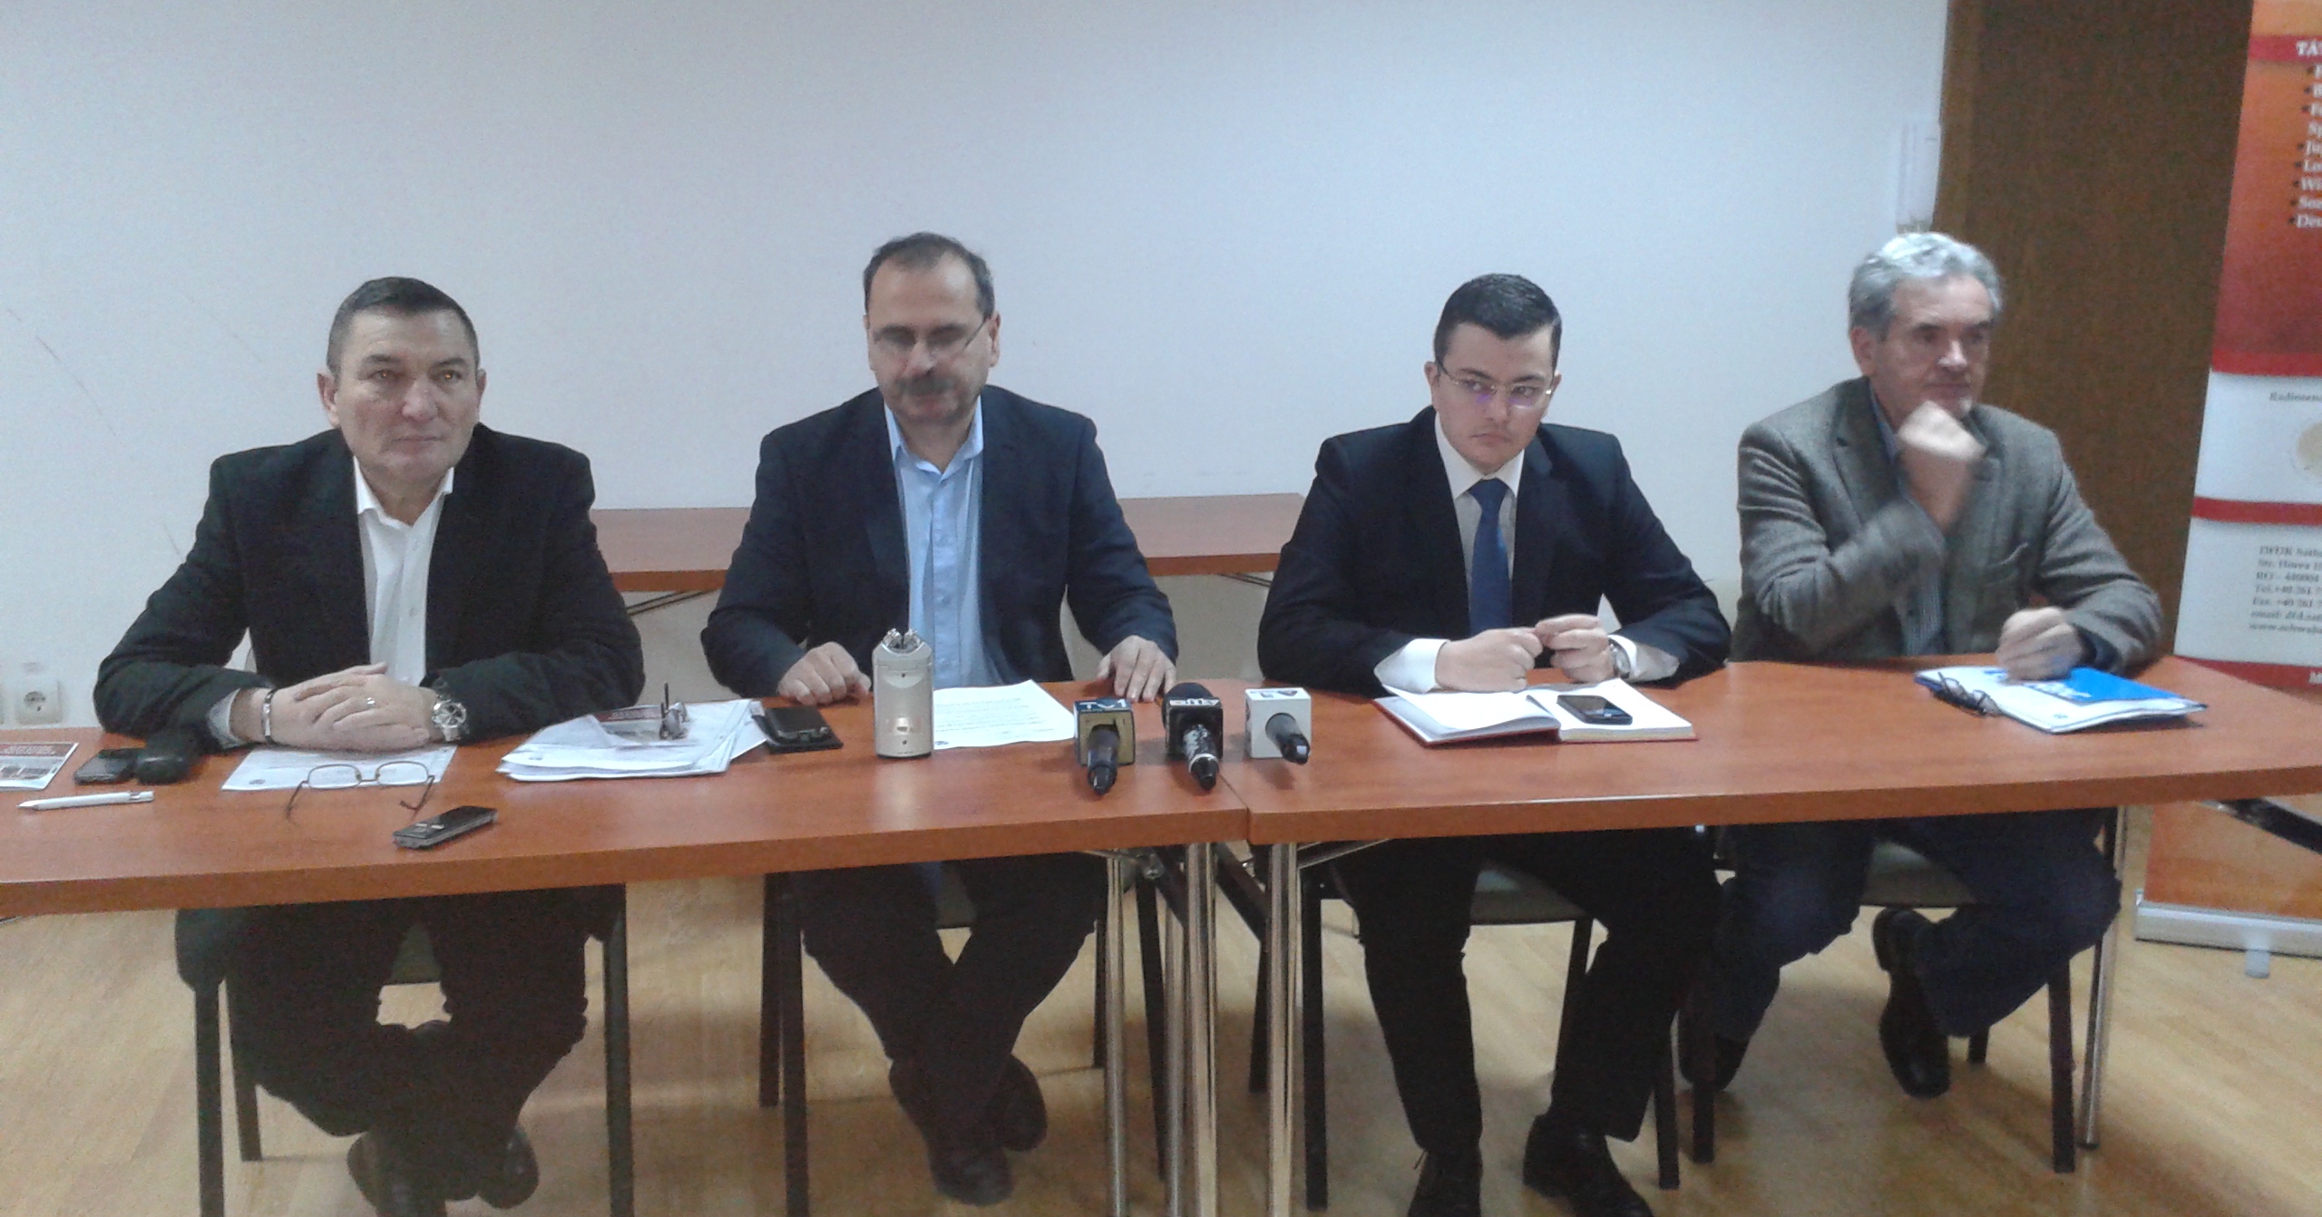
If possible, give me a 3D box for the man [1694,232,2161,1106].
[{"bbox_3d":[1.086,0.131,2.762,0.580,1.310,0.620,-1,11,-2],"label":"man"}]

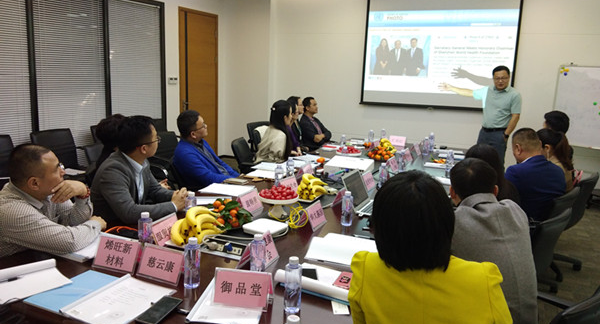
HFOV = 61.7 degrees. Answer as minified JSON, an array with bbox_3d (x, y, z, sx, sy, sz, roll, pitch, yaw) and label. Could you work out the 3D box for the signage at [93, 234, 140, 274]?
[{"bbox_3d":[-0.670,0.343,1.893,0.198,0.115,0.085,7,11,23],"label":"signage"}]

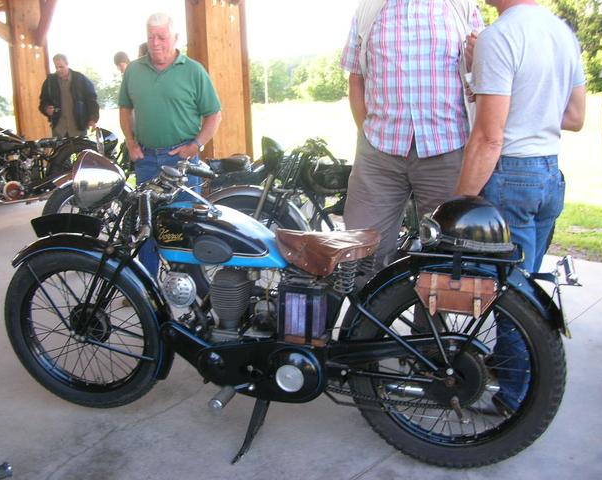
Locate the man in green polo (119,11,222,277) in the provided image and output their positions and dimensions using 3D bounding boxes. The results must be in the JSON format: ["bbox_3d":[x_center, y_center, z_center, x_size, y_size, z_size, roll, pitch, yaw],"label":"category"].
[{"bbox_3d":[-0.742,-0.425,3.739,0.580,1.690,0.360,0,11,4],"label":"man in green polo"}]

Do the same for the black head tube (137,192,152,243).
[{"bbox_3d":[-0.553,-0.083,2.285,0.050,0.180,0.050,3,12,-1],"label":"black head tube"}]

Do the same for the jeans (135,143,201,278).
[{"bbox_3d":[-0.767,-0.086,3.803,0.410,0.980,0.310,0,11,4],"label":"jeans"}]

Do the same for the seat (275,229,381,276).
[{"bbox_3d":[0.075,0.033,2.077,0.320,0.145,0.280,3,13,20],"label":"seat"}]

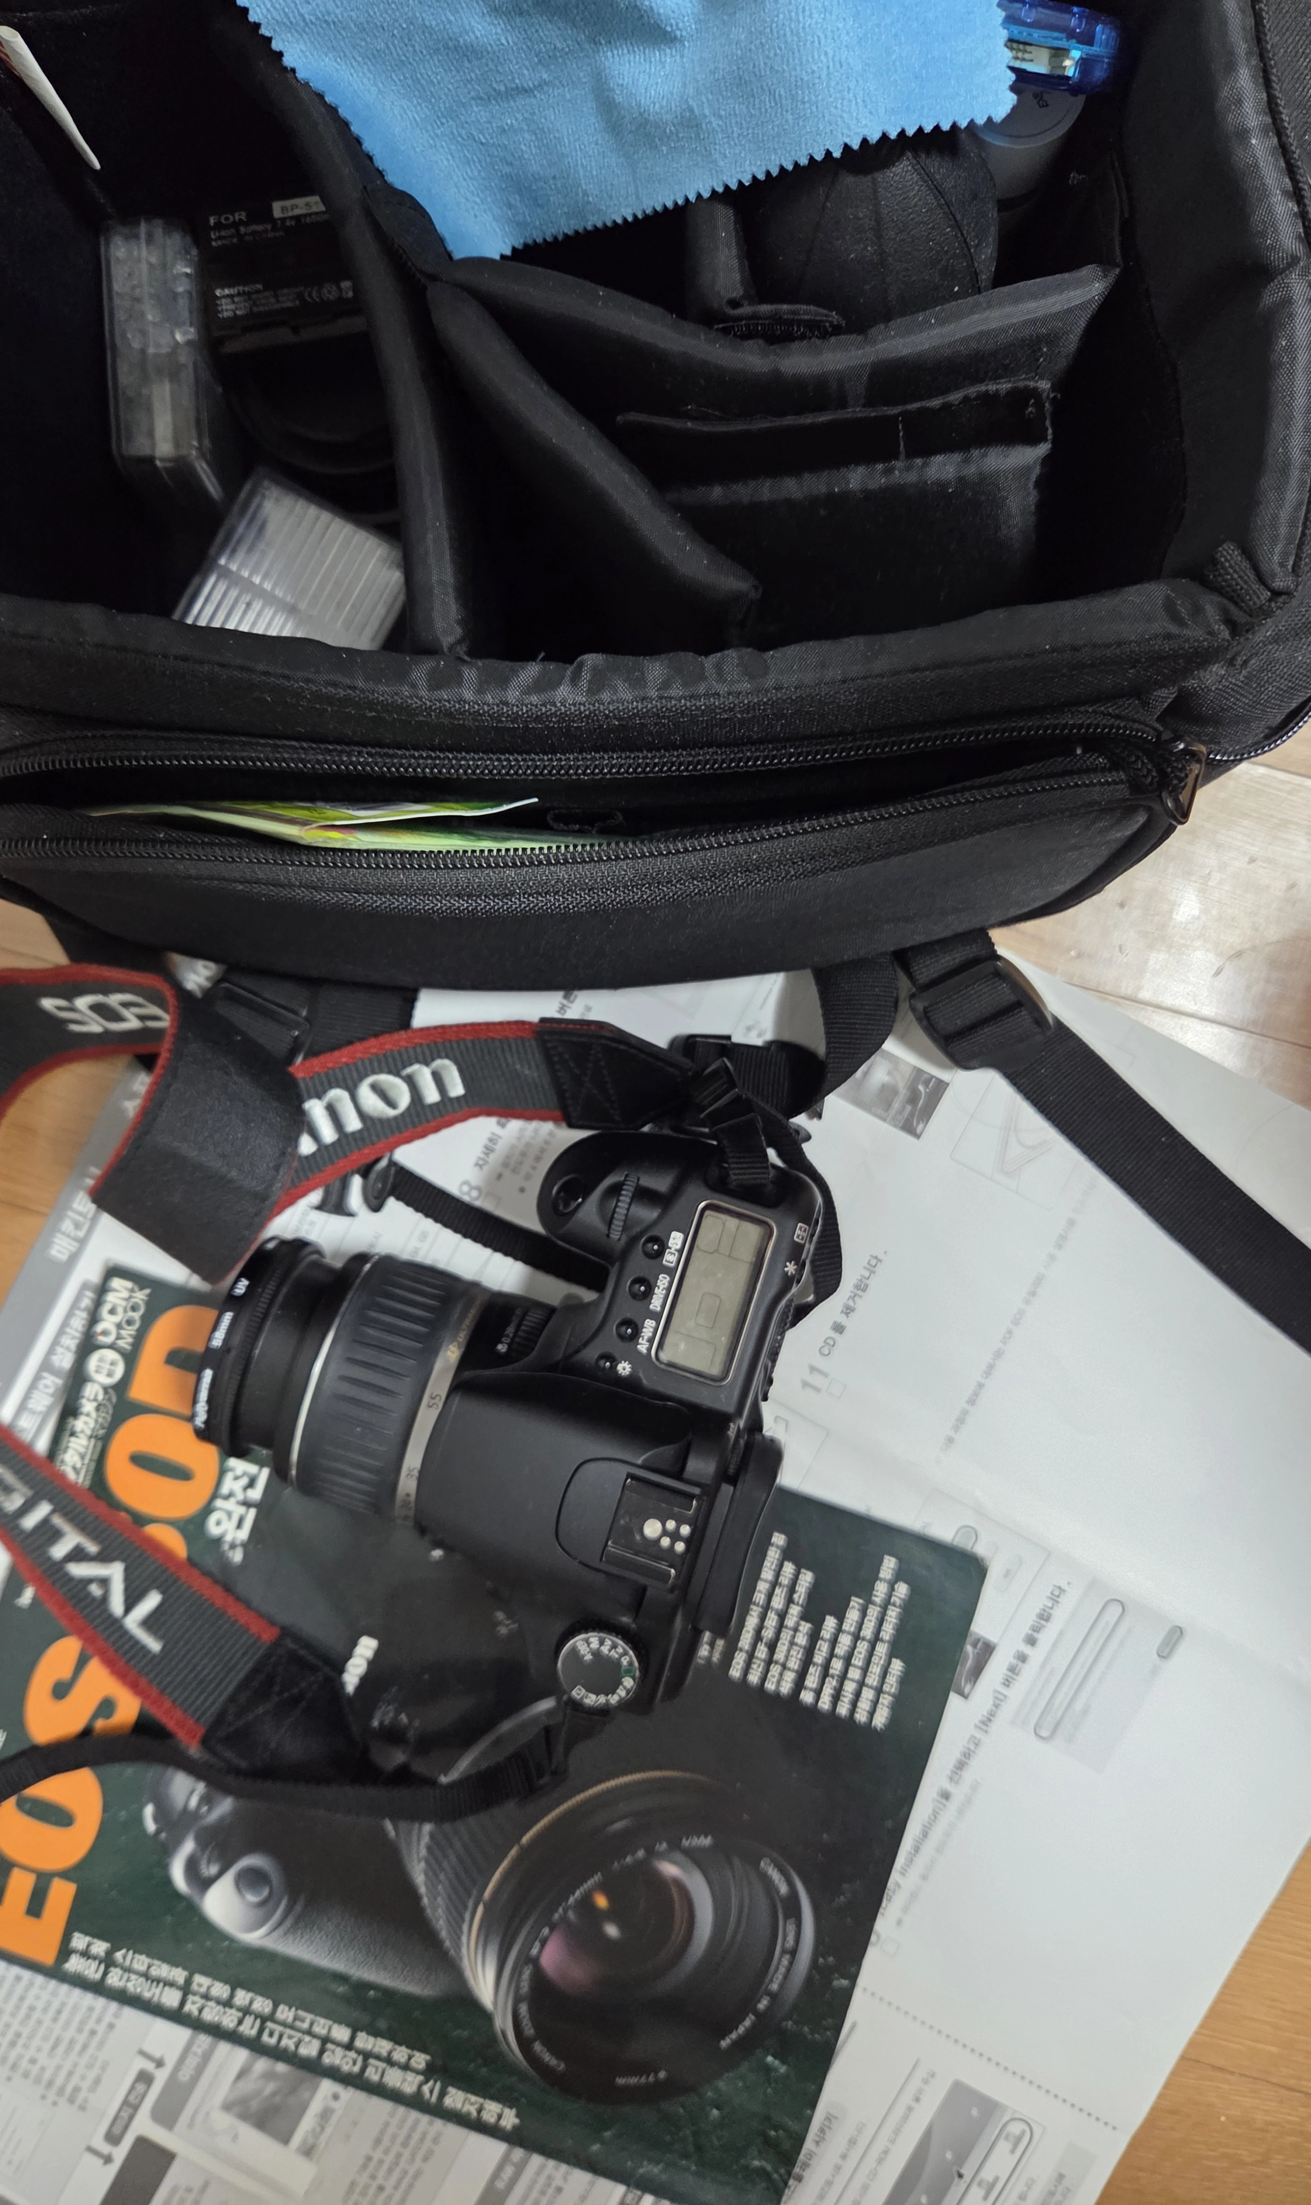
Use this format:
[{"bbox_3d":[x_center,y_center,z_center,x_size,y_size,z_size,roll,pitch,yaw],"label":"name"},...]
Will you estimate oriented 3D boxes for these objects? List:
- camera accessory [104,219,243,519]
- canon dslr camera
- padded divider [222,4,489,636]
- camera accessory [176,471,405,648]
[{"bbox_3d":[-0.120,-0.184,0.373,0.021,0.040,0.057,-2,91,3],"label":"camera accessory"},{"bbox_3d":[-0.039,0.066,0.387,0.147,0.106,0.146,16,92,2],"label":"canon dslr camera"},{"bbox_3d":[-0.048,-0.146,0.344,0.018,0.145,0.130,-19,91,3],"label":"padded divider"},{"bbox_3d":[-0.094,-0.126,0.370,0.046,0.024,0.052,29,93,2],"label":"camera accessory"}]

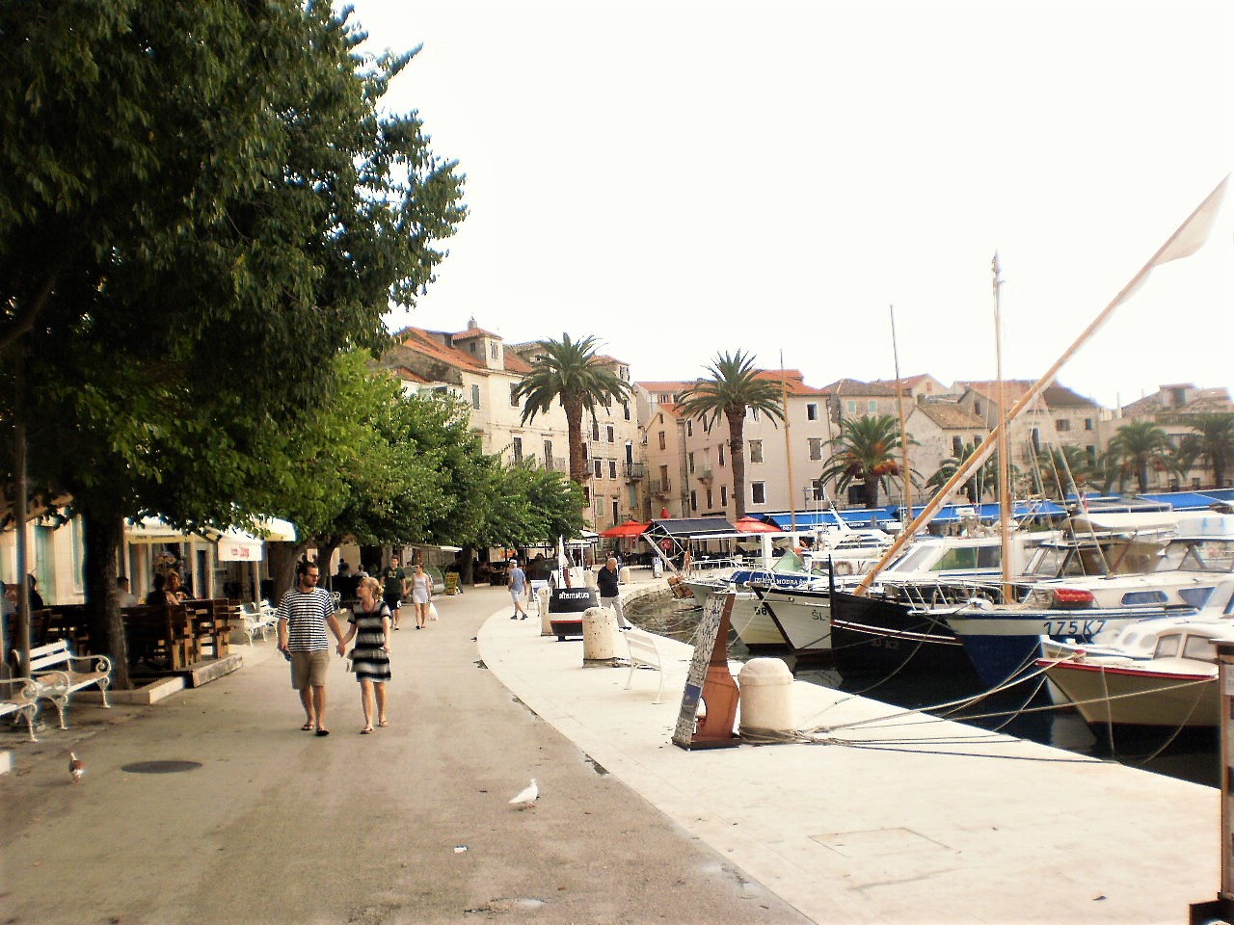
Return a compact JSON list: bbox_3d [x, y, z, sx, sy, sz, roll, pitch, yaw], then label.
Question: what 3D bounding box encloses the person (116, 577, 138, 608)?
[{"bbox_3d":[-7.736,2.469,21.543,0.520,1.280,0.700,-5,-4,34],"label":"person"}]

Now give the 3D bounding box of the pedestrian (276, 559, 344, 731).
[{"bbox_3d":[-3.168,1.913,14.000,0.660,1.790,0.420,-2,-4,-10],"label":"pedestrian"}]

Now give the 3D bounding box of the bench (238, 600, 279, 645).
[{"bbox_3d":[-7.974,3.550,29.600,0.650,0.820,1.700,-3,-4,-7],"label":"bench"}]

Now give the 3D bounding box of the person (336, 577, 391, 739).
[{"bbox_3d":[-2.614,2.002,14.100,0.530,1.630,0.400,-3,-4,-6],"label":"person"}]

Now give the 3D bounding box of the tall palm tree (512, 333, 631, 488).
[{"bbox_3d":[-2.294,-0.265,82.216,7.100,14.540,7.100,-4,-4,0],"label":"tall palm tree"}]

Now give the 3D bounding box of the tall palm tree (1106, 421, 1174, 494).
[{"bbox_3d":[49.508,1.595,128.328,6.600,10.600,6.600,-3,-4,0],"label":"tall palm tree"}]

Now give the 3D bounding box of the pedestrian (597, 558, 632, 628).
[{"bbox_3d":[-0.049,3.080,31.665,0.650,1.730,0.580,-6,-5,31],"label":"pedestrian"}]

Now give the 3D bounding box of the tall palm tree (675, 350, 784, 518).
[{"bbox_3d":[8.431,-0.239,94.197,7.400,14.610,7.400,-4,-4,0],"label":"tall palm tree"}]

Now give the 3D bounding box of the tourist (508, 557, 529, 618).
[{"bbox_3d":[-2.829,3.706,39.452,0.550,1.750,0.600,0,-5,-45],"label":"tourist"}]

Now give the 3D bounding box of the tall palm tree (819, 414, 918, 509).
[{"bbox_3d":[18.214,1.732,96.028,6.900,9.330,6.900,-4,-4,0],"label":"tall palm tree"}]

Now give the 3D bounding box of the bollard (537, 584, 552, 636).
[{"bbox_3d":[-1.554,3.244,29.500,0.300,1.080,0.300,-3,-4,0],"label":"bollard"}]

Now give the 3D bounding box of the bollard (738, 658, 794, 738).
[{"bbox_3d":[1.468,2.318,13.350,0.550,0.790,0.550,-3,-4,0],"label":"bollard"}]

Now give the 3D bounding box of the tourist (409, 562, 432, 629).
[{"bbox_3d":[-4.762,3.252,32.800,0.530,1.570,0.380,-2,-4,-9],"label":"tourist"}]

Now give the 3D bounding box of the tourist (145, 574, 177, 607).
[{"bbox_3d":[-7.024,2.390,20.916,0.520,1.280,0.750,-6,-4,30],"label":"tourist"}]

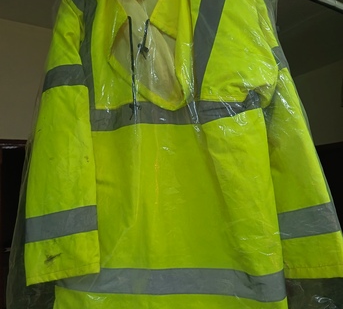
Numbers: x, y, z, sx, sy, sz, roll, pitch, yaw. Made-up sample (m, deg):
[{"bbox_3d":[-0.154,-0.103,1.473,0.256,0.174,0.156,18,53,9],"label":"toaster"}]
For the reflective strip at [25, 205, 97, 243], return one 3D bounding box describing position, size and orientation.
[{"bbox_3d":[-0.232,0.145,0.665,0.150,0.057,0.035,-8,-7,2],"label":"reflective strip"}]

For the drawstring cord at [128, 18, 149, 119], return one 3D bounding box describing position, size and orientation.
[{"bbox_3d":[-0.070,-0.189,0.690,0.047,0.225,0.030,-1,-7,5],"label":"drawstring cord"}]

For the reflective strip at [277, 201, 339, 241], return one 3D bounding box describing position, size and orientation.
[{"bbox_3d":[0.275,0.136,0.640,0.132,0.057,0.040,-9,-8,9],"label":"reflective strip"}]

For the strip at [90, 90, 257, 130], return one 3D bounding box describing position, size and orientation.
[{"bbox_3d":[0.007,-0.096,0.705,0.378,0.066,0.050,-4,-7,8],"label":"strip"}]

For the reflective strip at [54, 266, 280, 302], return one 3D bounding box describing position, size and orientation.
[{"bbox_3d":[0.000,0.268,0.655,0.465,0.057,0.050,-1,-7,8],"label":"reflective strip"}]

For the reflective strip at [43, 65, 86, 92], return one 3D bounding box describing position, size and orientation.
[{"bbox_3d":[-0.250,-0.177,0.740,0.105,0.060,0.045,-7,-8,9],"label":"reflective strip"}]

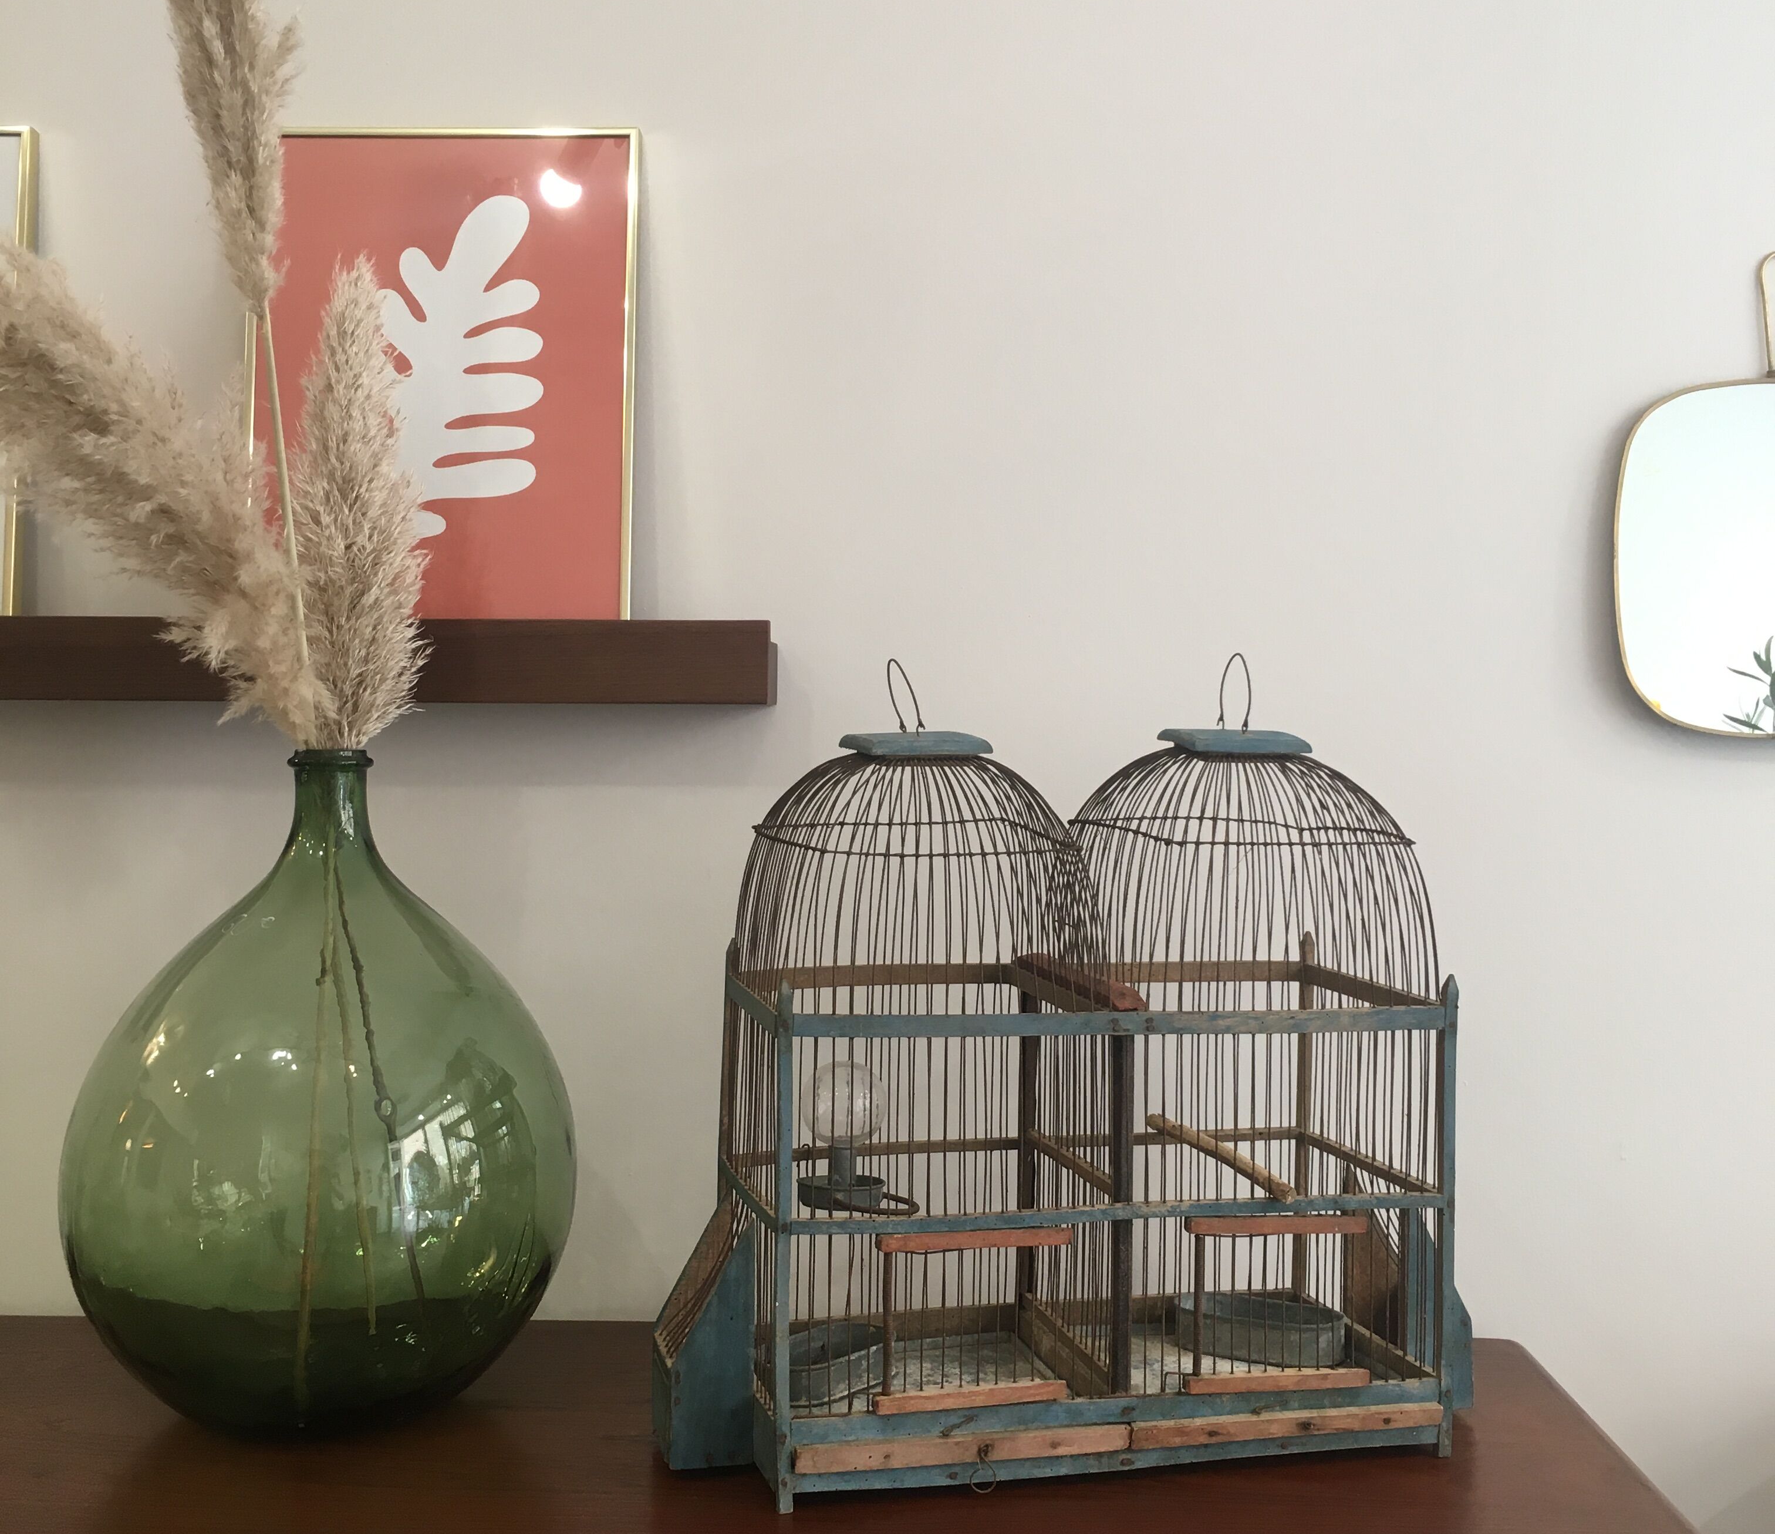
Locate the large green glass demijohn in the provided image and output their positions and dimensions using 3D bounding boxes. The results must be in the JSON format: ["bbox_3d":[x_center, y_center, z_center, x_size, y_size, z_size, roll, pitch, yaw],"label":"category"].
[{"bbox_3d":[-0.398,0.225,1.403,0.348,0.462,0.348,1,2,2],"label":"large green glass demijohn"}]

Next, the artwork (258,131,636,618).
[{"bbox_3d":[-0.349,-0.298,1.554,0.308,0.406,0.020,1,-3,2],"label":"artwork"}]

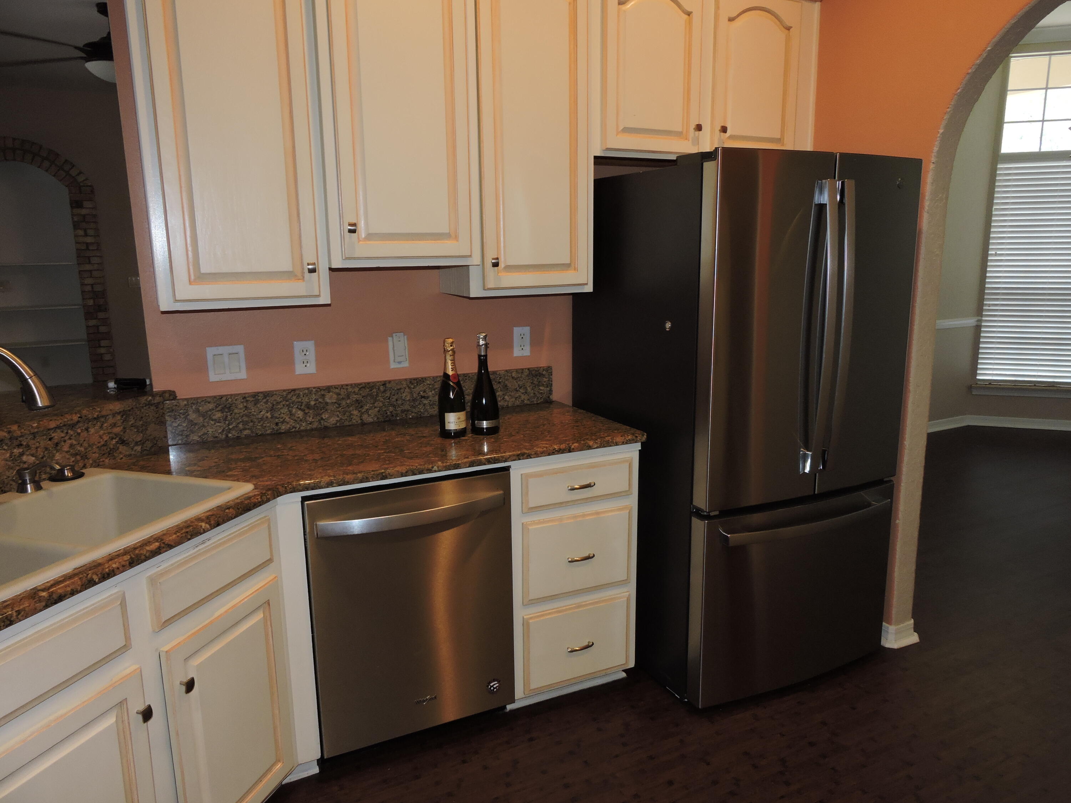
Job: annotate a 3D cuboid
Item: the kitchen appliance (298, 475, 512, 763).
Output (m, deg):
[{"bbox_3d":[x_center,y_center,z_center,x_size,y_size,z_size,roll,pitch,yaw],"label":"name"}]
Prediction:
[{"bbox_3d":[-0.456,0.580,2.431,0.600,0.804,0.650,-6,13,-25],"label":"kitchen appliance"}]

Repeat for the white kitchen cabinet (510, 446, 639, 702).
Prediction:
[{"bbox_3d":[0.013,0.522,2.681,0.456,0.844,0.627,-6,13,-25],"label":"white kitchen cabinet"}]

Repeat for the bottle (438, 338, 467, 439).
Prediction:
[{"bbox_3d":[-0.273,-0.044,2.400,0.090,0.314,0.090,-1,11,0],"label":"bottle"}]

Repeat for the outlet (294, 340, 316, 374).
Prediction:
[{"bbox_3d":[-0.783,-0.149,2.526,0.070,0.113,0.008,-6,13,-25],"label":"outlet"}]

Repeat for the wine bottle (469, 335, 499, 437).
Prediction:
[{"bbox_3d":[-0.167,-0.057,2.426,0.095,0.326,0.095,-1,11,0],"label":"wine bottle"}]

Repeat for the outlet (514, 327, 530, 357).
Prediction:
[{"bbox_3d":[-0.051,-0.230,2.863,0.070,0.113,0.008,-6,13,-25],"label":"outlet"}]

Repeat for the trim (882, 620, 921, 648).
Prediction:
[{"bbox_3d":[1.402,0.888,2.873,0.151,0.090,0.080,-6,13,-25],"label":"trim"}]

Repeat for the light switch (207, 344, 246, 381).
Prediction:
[{"bbox_3d":[-1.006,-0.124,2.423,0.114,0.113,0.009,-6,13,-25],"label":"light switch"}]

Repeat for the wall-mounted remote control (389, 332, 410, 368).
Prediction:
[{"bbox_3d":[-0.488,-0.180,2.657,0.070,0.122,0.018,-6,13,-25],"label":"wall-mounted remote control"}]

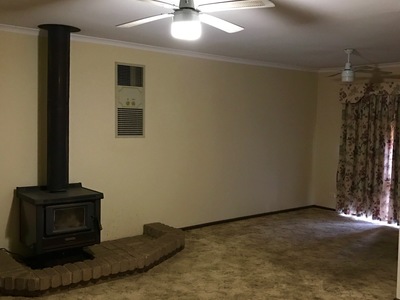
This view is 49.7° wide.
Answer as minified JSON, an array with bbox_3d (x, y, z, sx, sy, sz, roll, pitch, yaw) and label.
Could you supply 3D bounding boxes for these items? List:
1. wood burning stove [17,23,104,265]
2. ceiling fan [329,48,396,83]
[{"bbox_3d":[-1.411,-0.077,4.310,0.690,2.290,0.630,-2,5,-39],"label":"wood burning stove"},{"bbox_3d":[1.839,-1.034,5.342,1.100,0.410,1.100,1,4,-9],"label":"ceiling fan"}]

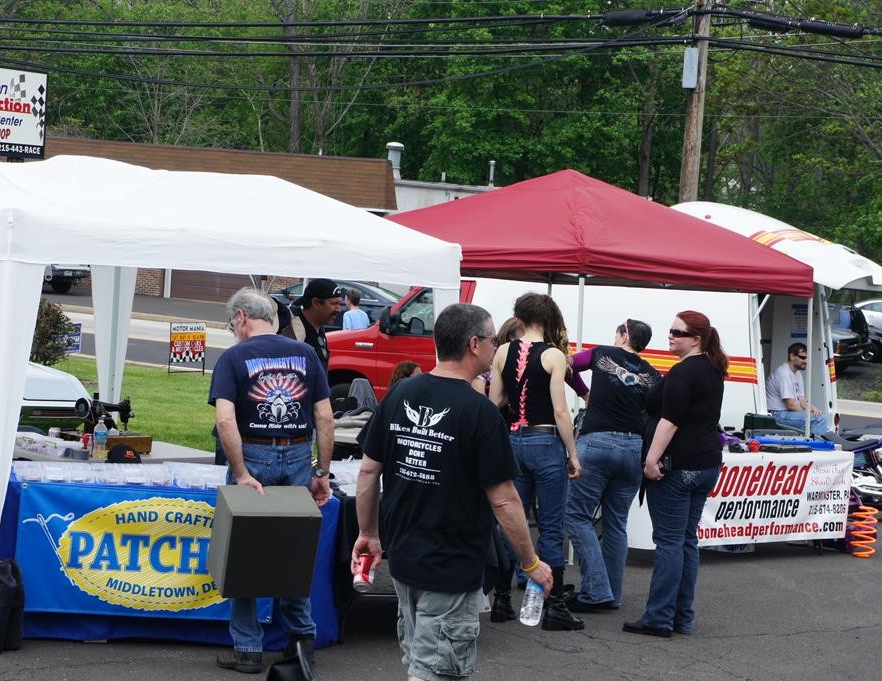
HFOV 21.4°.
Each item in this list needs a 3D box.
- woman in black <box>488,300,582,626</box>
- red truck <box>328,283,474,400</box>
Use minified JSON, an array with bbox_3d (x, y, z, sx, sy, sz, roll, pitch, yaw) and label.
[{"bbox_3d":[0.505,0.646,12.450,0.490,1.750,0.400,3,1,12],"label":"woman in black"},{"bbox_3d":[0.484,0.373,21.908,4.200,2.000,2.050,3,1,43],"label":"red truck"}]

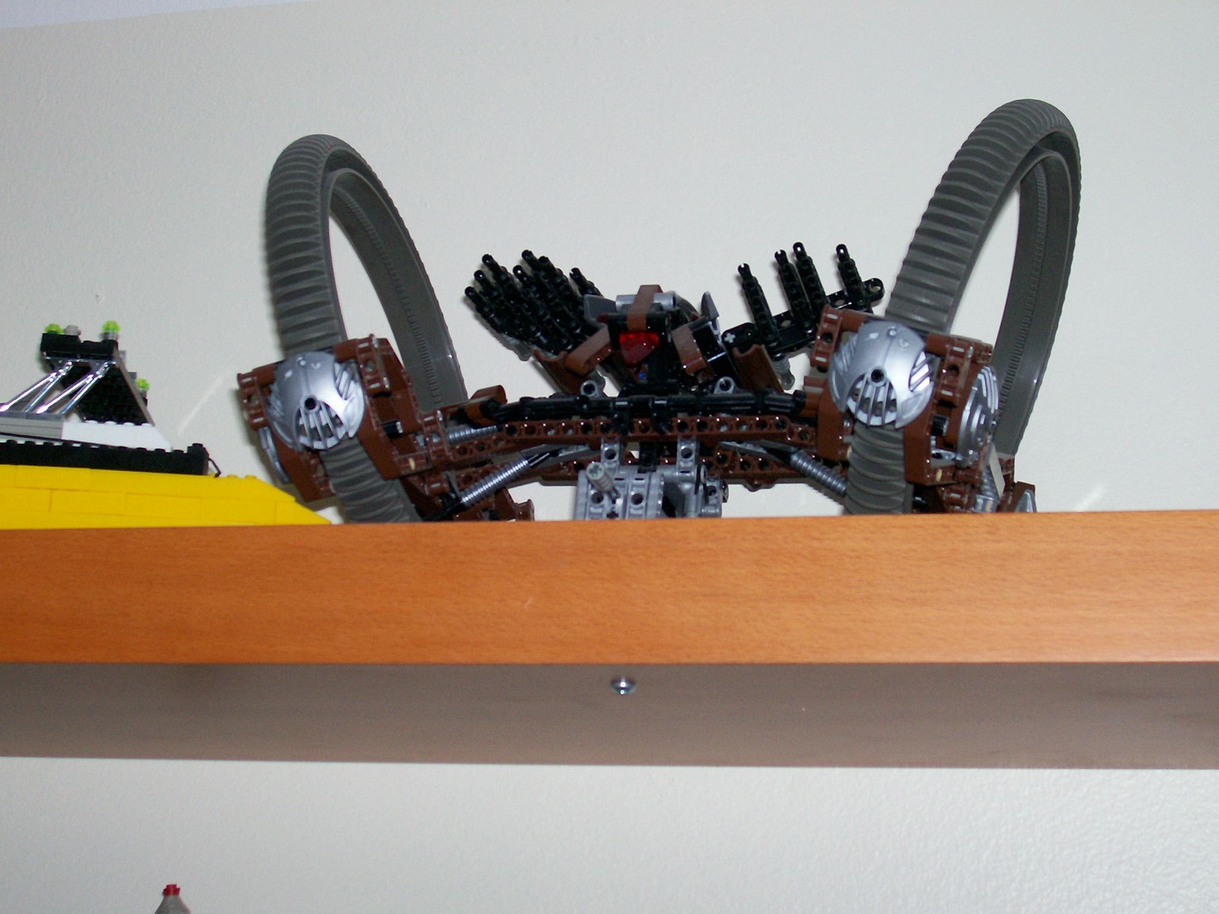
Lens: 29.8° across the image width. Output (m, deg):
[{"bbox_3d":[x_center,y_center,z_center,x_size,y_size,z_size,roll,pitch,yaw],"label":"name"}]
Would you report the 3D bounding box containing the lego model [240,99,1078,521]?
[{"bbox_3d":[0.027,-0.041,0.953,0.336,0.209,0.241,-1,-16,14],"label":"lego model"}]

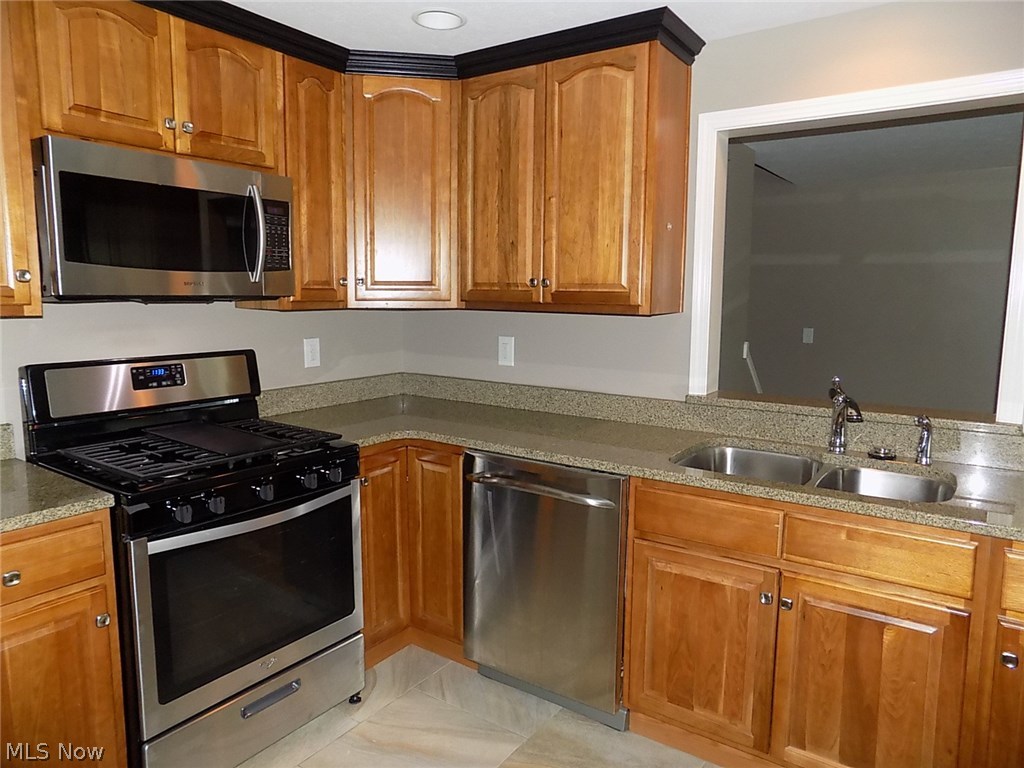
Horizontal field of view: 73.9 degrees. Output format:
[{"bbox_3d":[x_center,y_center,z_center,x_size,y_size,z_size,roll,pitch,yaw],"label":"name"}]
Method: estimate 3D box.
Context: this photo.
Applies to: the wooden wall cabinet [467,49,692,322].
[{"bbox_3d":[0.210,-0.728,2.605,0.834,0.893,0.318,6,9,35],"label":"wooden wall cabinet"}]

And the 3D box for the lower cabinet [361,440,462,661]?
[{"bbox_3d":[-0.436,0.603,2.862,0.914,0.880,0.914,6,9,35],"label":"lower cabinet"}]

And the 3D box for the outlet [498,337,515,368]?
[{"bbox_3d":[-0.024,-0.144,3.034,0.079,0.125,0.010,6,9,35],"label":"outlet"}]

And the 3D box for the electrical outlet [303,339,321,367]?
[{"bbox_3d":[-0.861,-0.134,2.941,0.010,0.125,0.079,6,9,35],"label":"electrical outlet"}]

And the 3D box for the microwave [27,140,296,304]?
[{"bbox_3d":[-1.116,-0.487,2.189,0.395,0.422,0.755,6,9,35],"label":"microwave"}]

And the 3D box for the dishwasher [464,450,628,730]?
[{"bbox_3d":[0.241,0.661,2.501,0.604,0.868,0.640,6,9,35],"label":"dishwasher"}]

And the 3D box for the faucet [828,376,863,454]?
[{"bbox_3d":[1.054,0.107,2.147,0.062,0.248,0.205,2,7,9],"label":"faucet"}]

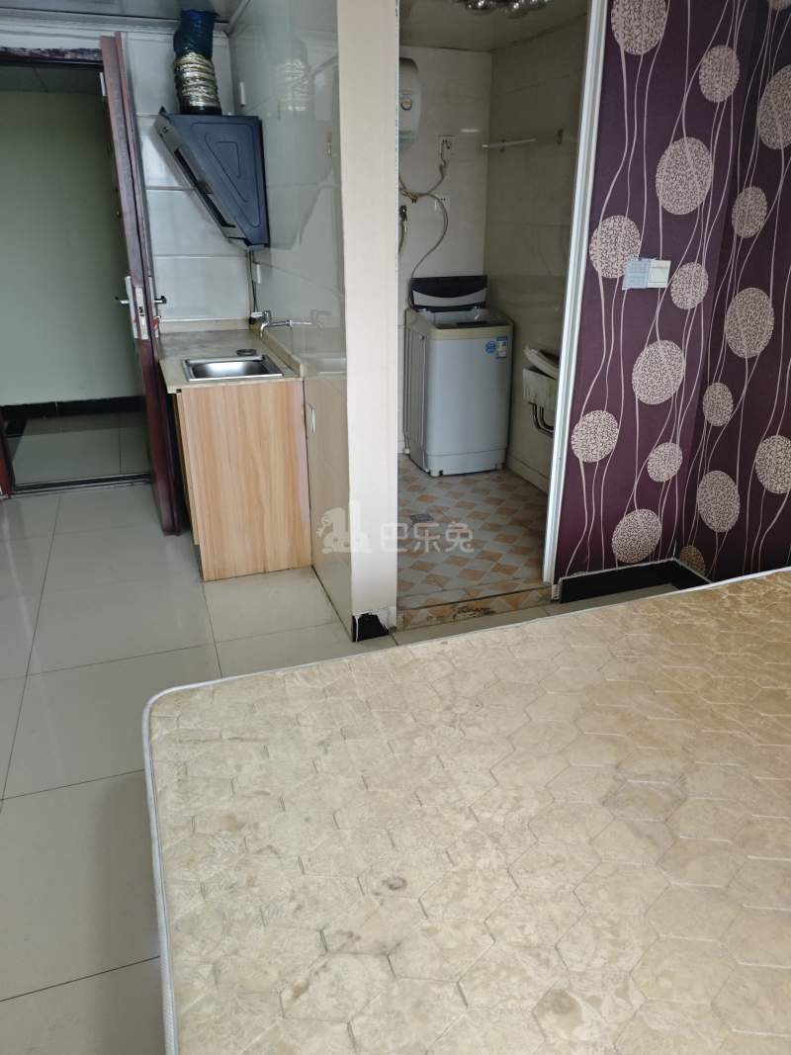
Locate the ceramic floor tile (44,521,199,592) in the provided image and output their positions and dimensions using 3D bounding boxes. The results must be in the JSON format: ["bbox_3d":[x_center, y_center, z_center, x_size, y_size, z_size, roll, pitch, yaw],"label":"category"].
[{"bbox_3d":[-1.248,0.118,3.361,0.624,0.010,0.597,-8,26,-17],"label":"ceramic floor tile"}]

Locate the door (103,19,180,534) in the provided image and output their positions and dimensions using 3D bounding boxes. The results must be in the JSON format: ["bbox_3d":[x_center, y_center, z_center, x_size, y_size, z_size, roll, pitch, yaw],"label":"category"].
[{"bbox_3d":[-1.196,-1.054,3.465,0.060,2.020,0.831,-8,26,-17],"label":"door"}]

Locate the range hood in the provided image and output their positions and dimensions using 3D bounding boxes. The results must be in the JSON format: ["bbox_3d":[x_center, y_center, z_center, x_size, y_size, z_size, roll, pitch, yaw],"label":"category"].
[{"bbox_3d":[-0.866,-1.586,3.366,0.417,0.527,0.657,-8,26,-17],"label":"range hood"}]

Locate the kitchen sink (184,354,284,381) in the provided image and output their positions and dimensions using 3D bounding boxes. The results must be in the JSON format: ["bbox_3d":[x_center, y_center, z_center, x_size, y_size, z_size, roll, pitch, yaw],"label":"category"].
[{"bbox_3d":[-0.708,-0.615,3.172,0.370,0.174,0.453,-8,26,-17],"label":"kitchen sink"}]

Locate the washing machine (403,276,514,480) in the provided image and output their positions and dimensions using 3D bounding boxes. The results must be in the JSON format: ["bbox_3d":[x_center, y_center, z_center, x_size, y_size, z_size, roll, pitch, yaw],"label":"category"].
[{"bbox_3d":[0.355,-0.895,4.313,0.492,1.065,0.458,-8,26,-17],"label":"washing machine"}]

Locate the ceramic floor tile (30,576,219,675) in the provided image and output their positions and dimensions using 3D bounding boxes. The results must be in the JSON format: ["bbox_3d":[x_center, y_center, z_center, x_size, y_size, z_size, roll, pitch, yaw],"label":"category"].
[{"bbox_3d":[-1.020,0.345,2.758,0.600,0.010,0.600,-8,24,-18],"label":"ceramic floor tile"}]

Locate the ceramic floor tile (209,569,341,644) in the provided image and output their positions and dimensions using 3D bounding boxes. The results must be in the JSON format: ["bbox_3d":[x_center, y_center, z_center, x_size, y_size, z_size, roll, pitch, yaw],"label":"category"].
[{"bbox_3d":[-0.527,0.285,3.003,0.476,0.010,0.577,-8,26,-17],"label":"ceramic floor tile"}]

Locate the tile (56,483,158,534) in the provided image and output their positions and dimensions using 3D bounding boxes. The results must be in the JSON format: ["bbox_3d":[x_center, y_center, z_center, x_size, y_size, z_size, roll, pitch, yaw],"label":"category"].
[{"bbox_3d":[-1.440,-0.116,3.875,0.624,0.010,0.597,-8,26,-17],"label":"tile"}]

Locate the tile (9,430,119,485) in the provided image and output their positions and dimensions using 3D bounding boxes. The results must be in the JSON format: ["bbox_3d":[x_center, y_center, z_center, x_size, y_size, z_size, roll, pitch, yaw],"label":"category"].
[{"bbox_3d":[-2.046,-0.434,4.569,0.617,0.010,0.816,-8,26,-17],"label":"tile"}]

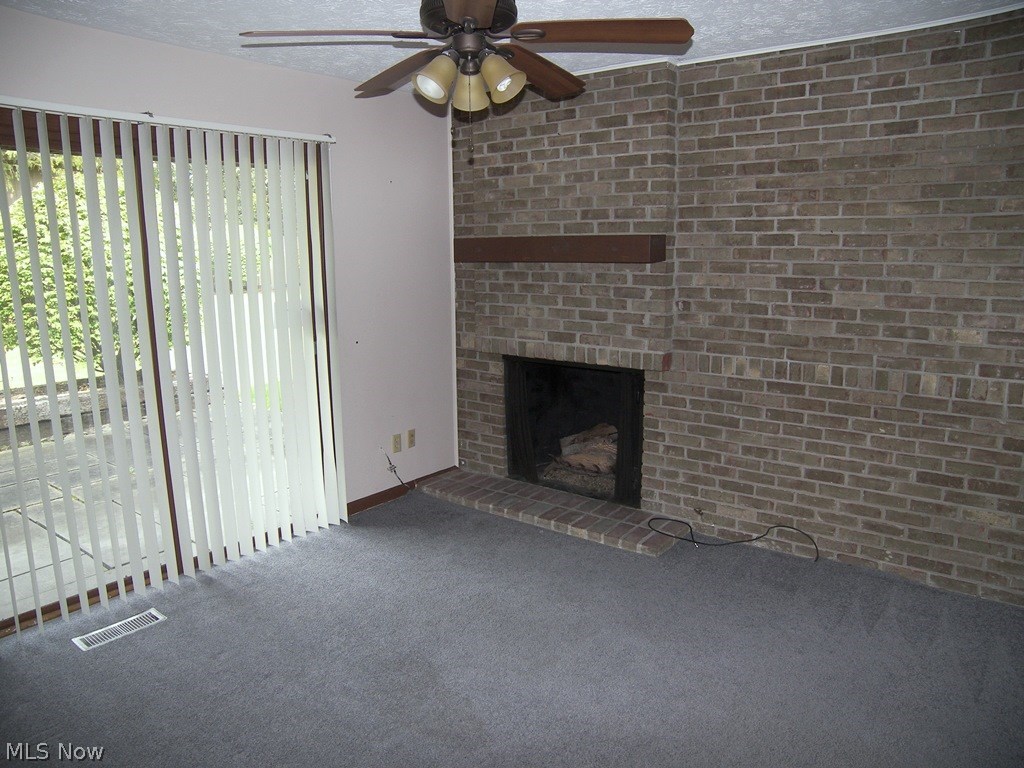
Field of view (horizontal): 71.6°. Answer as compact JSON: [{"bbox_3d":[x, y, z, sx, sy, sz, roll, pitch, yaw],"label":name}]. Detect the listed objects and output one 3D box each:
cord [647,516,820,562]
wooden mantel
[{"bbox_3d":[1.107,0.790,3.657,0.850,0.150,0.270,7,13,32],"label":"cord"},{"bbox_3d":[0.226,-0.727,3.861,1.210,0.140,0.200,7,13,32],"label":"wooden mantel"}]

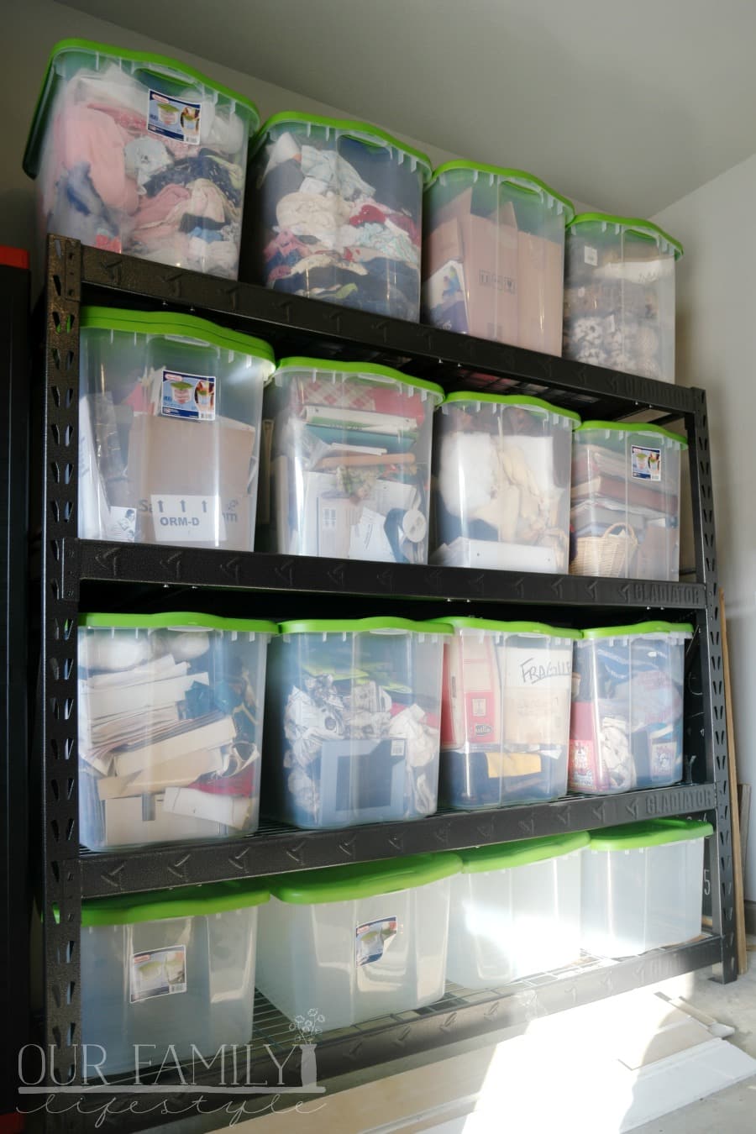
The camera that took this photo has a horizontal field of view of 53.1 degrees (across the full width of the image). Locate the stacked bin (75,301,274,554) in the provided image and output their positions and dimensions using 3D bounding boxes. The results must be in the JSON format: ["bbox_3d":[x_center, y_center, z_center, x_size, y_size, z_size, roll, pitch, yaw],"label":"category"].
[{"bbox_3d":[-0.555,-0.260,1.863,0.465,0.515,0.585,3,-7,-28],"label":"stacked bin"}]

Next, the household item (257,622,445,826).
[{"bbox_3d":[-0.112,0.391,2.028,0.465,0.490,0.585,3,-7,-28],"label":"household item"}]

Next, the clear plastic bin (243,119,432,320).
[{"bbox_3d":[-0.168,-0.848,2.142,0.465,0.490,0.585,3,-7,-28],"label":"clear plastic bin"}]

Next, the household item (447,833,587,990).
[{"bbox_3d":[0.284,0.929,2.193,0.465,0.345,0.585,3,-7,-28],"label":"household item"}]

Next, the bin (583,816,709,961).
[{"bbox_3d":[0.642,0.938,2.367,0.470,0.345,0.570,4,-7,-29],"label":"bin"}]

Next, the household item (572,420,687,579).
[{"bbox_3d":[0.639,-0.174,2.518,0.460,0.460,0.570,4,-7,-29],"label":"household item"}]

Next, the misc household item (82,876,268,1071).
[{"bbox_3d":[-0.543,0.885,1.754,0.465,0.345,0.585,3,-7,-28],"label":"misc household item"}]

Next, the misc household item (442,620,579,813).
[{"bbox_3d":[0.283,0.412,2.246,0.465,0.490,0.585,3,-7,-28],"label":"misc household item"}]

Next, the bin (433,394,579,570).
[{"bbox_3d":[0.229,-0.198,2.310,0.465,0.460,0.570,4,-7,-29],"label":"bin"}]

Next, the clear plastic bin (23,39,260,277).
[{"bbox_3d":[-0.629,-0.863,1.911,0.460,0.455,0.570,4,-7,-31],"label":"clear plastic bin"}]

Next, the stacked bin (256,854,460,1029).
[{"bbox_3d":[-0.152,0.891,1.953,0.470,0.345,0.570,4,-7,-31],"label":"stacked bin"}]

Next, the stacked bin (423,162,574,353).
[{"bbox_3d":[0.284,-0.826,2.367,0.465,0.490,0.585,3,-7,-28],"label":"stacked bin"}]

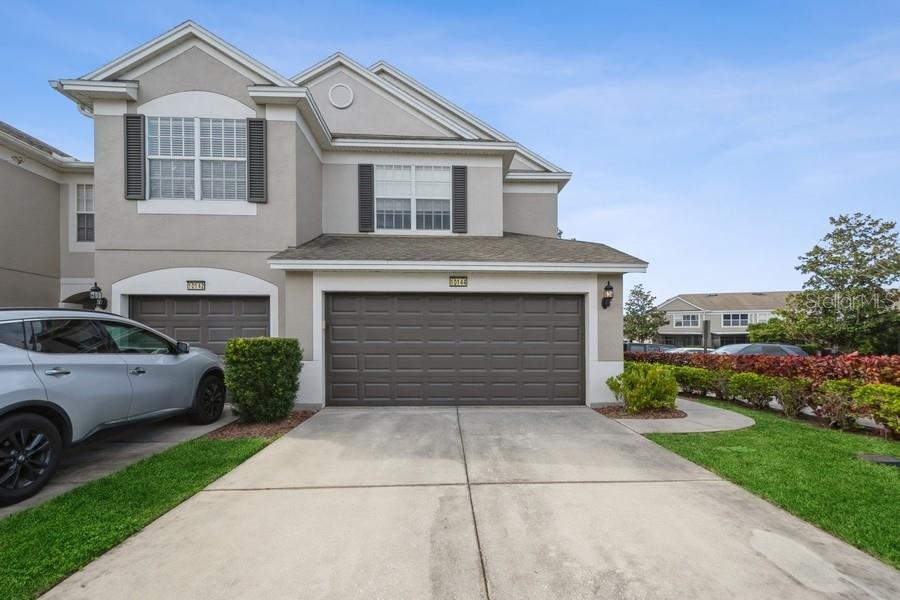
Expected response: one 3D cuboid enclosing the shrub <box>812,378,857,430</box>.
[{"bbox_3d":[5.580,1.530,5.450,0.590,0.730,0.610,0,-3,0],"label":"shrub"}]

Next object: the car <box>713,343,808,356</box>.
[{"bbox_3d":[11.600,2.420,14.300,4.600,1.500,1.820,0,-3,0],"label":"car"}]

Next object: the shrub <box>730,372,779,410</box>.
[{"bbox_3d":[5.600,1.660,6.920,0.690,0.700,0.710,0,-3,0],"label":"shrub"}]

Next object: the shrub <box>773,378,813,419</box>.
[{"bbox_3d":[5.600,1.600,6.140,0.610,0.700,0.630,0,-3,0],"label":"shrub"}]

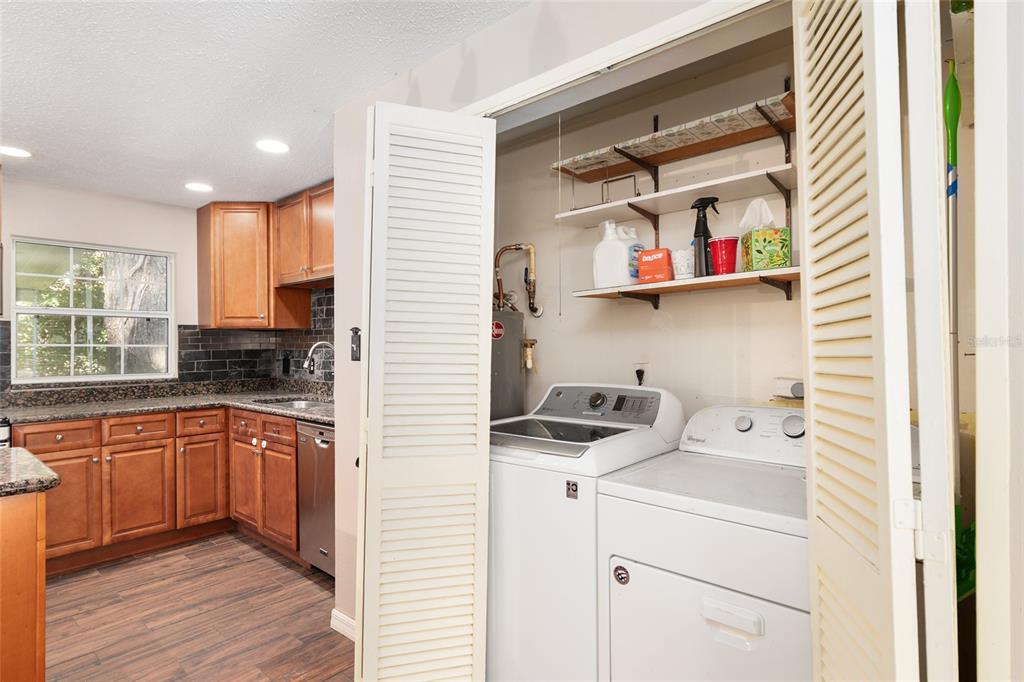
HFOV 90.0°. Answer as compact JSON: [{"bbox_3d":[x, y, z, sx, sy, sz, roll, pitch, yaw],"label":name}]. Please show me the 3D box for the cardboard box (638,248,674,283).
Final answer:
[{"bbox_3d":[0.519,-0.261,1.841,0.104,0.121,0.070,-1,-1,30],"label":"cardboard box"}]

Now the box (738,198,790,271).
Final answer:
[{"bbox_3d":[0.799,-0.328,1.624,0.110,0.228,0.110,-1,-1,9],"label":"box"}]

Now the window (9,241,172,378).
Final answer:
[{"bbox_3d":[-2.802,-0.186,3.484,0.080,0.924,0.870,-1,-2,41],"label":"window"}]

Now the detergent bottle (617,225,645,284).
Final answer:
[{"bbox_3d":[0.467,-0.317,1.973,0.128,0.243,0.090,-1,-1,30],"label":"detergent bottle"}]

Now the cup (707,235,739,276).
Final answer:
[{"bbox_3d":[0.690,-0.269,1.668,0.094,0.118,0.094,-1,-2,41],"label":"cup"}]

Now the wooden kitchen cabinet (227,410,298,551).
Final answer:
[{"bbox_3d":[-1.327,0.822,3.345,0.940,0.792,0.608,-1,-2,41],"label":"wooden kitchen cabinet"}]

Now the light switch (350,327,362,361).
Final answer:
[{"bbox_3d":[-0.658,0.013,2.160,0.055,0.145,0.030,-1,-2,41],"label":"light switch"}]

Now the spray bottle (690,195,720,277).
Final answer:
[{"bbox_3d":[0.645,-0.345,1.719,0.098,0.272,0.062,-1,-1,28],"label":"spray bottle"}]

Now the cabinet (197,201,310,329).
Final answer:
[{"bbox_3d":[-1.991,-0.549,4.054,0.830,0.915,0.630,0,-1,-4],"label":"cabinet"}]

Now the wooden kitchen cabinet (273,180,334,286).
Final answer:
[{"bbox_3d":[-1.260,-0.697,3.503,0.950,0.612,0.325,-1,-2,41],"label":"wooden kitchen cabinet"}]

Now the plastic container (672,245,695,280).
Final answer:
[{"bbox_3d":[0.603,-0.264,1.793,0.085,0.118,0.085,-1,-2,41],"label":"plastic container"}]

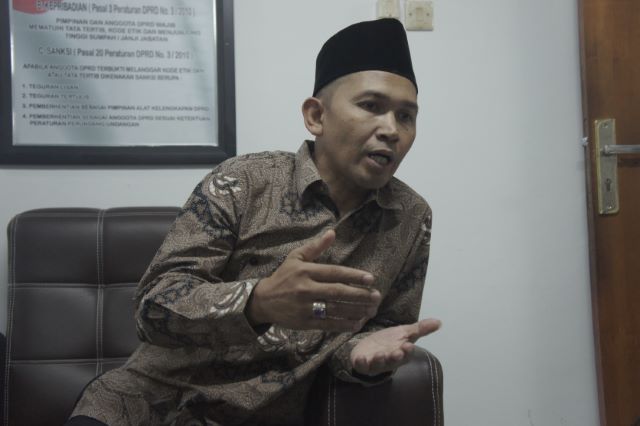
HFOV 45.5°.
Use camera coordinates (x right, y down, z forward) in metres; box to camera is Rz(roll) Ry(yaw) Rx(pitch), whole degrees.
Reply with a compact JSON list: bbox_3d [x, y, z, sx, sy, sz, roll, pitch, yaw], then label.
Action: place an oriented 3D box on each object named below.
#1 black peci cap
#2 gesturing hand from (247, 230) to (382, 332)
[{"bbox_3d":[0.072,-0.238,1.280,0.165,0.100,0.205,7,-17,-32],"label":"black peci cap"},{"bbox_3d":[-0.006,0.092,1.020,0.180,0.130,0.085,5,-2,12],"label":"gesturing hand"}]

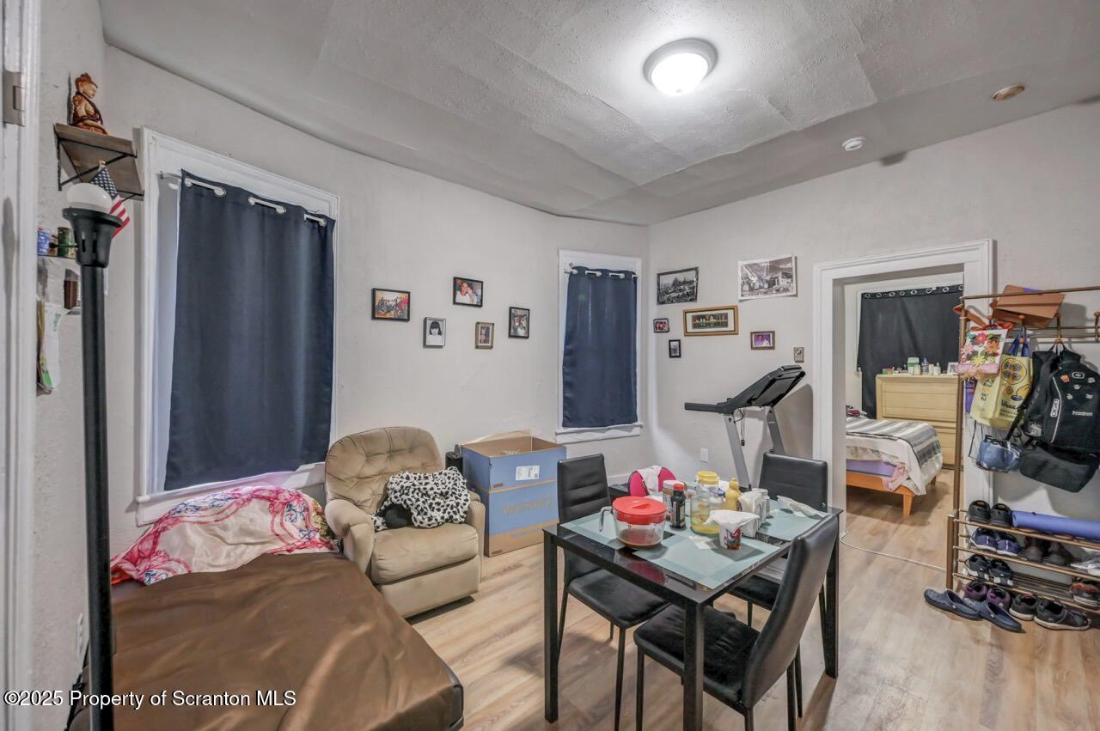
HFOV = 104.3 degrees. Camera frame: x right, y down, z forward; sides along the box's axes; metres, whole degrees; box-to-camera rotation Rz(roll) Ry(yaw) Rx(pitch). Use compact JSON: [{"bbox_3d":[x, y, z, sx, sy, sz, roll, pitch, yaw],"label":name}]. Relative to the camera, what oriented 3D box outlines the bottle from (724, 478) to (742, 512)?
[{"bbox_3d":[0.771,0.564,1.800,0.064,0.182,0.055,0,0,26],"label":"bottle"}]

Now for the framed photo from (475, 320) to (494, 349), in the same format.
[{"bbox_3d":[-0.561,-0.253,3.663,0.178,0.222,0.022,0,0,-42],"label":"framed photo"}]

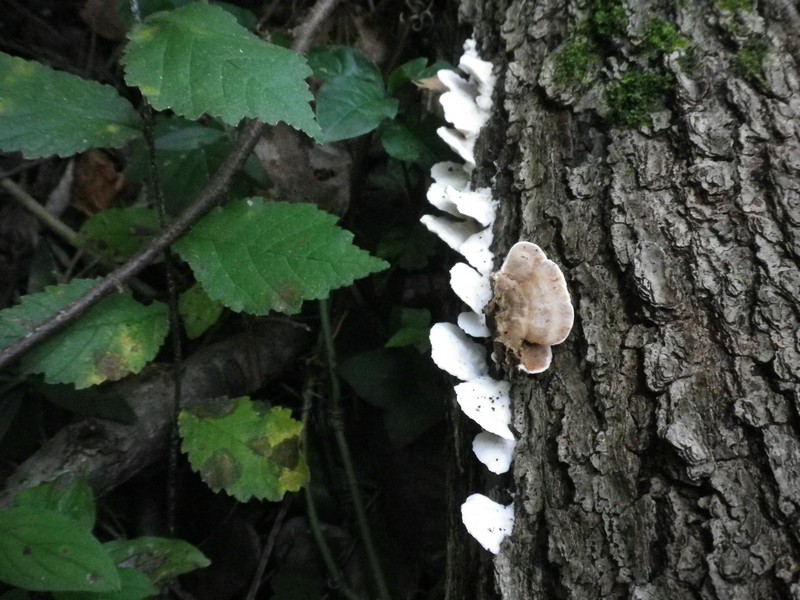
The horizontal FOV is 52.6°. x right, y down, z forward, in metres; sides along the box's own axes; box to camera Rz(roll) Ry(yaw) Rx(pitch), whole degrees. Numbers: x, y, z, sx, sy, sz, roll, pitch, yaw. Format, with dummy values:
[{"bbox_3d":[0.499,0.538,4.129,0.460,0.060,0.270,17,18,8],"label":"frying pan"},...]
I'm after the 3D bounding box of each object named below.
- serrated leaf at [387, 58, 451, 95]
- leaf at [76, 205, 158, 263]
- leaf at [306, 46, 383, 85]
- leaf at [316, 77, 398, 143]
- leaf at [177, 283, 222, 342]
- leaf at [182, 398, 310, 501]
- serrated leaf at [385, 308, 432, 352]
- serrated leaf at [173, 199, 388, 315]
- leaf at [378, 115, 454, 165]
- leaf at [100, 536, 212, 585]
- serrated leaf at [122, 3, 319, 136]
[{"bbox_3d":[0.017,-0.195,0.700,0.063,0.012,0.045,-29,58,-20],"label":"serrated leaf"},{"bbox_3d":[-0.193,-0.045,0.560,0.061,0.012,0.051,-9,54,-7],"label":"leaf"},{"bbox_3d":[-0.045,-0.189,0.660,0.067,0.012,0.057,-7,53,-5],"label":"leaf"},{"bbox_3d":[-0.037,-0.128,0.552,0.057,0.014,0.059,-35,62,-14],"label":"leaf"},{"bbox_3d":[-0.128,0.006,0.522,0.029,0.010,0.044,3,63,1],"label":"leaf"},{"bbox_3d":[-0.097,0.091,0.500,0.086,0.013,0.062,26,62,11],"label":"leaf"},{"bbox_3d":[0.008,0.025,0.601,0.047,0.014,0.041,-33,60,-22],"label":"serrated leaf"},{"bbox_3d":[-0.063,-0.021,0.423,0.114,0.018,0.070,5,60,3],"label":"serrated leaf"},{"bbox_3d":[0.013,-0.131,0.660,0.070,0.012,0.051,35,61,23],"label":"leaf"},{"bbox_3d":[-0.155,0.163,0.502,0.077,0.014,0.032,2,41,2],"label":"leaf"},{"bbox_3d":[-0.079,-0.106,0.403,0.109,0.022,0.074,27,61,9],"label":"serrated leaf"}]

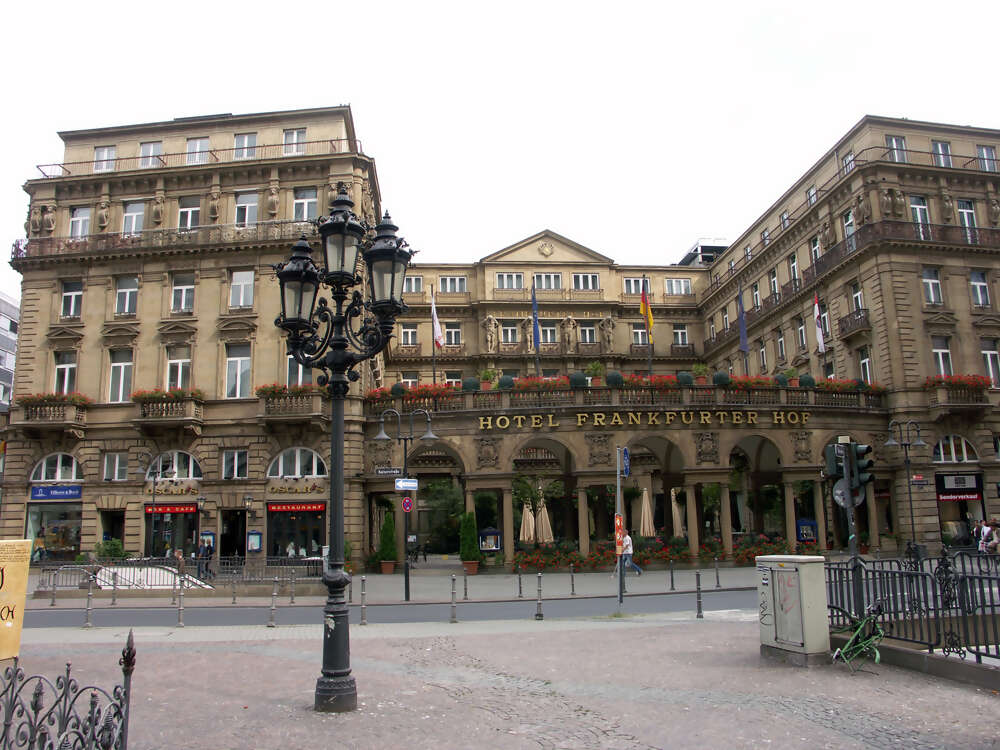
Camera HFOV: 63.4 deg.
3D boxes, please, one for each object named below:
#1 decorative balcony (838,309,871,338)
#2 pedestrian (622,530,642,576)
[{"bbox_3d":[18.925,-2.753,42.959,0.750,1.150,2.100,-1,-11,-4],"label":"decorative balcony"},{"bbox_3d":[4.739,6.461,29.297,0.750,1.690,0.500,0,-10,-4],"label":"pedestrian"}]

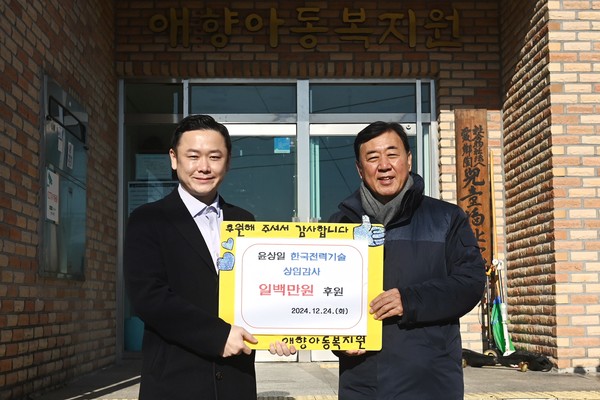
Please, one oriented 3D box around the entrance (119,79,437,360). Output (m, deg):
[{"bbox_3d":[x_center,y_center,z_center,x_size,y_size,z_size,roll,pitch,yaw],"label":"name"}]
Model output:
[{"bbox_3d":[-0.191,0.174,5.370,2.700,2.400,0.200,0,-3,-1],"label":"entrance"}]

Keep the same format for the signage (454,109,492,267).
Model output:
[{"bbox_3d":[1.452,-0.092,5.300,0.270,1.360,0.050,0,-3,-1],"label":"signage"}]

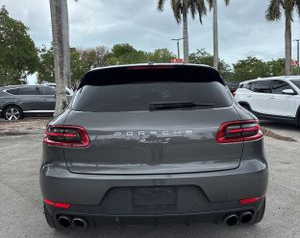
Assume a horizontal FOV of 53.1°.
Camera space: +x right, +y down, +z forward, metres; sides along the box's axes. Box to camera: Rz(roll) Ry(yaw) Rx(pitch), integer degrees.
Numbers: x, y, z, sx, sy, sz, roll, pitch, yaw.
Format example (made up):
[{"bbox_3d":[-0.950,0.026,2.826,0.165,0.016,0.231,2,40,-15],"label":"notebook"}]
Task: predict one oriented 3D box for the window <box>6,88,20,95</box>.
[{"bbox_3d":[-5.453,-1.099,12.050,0.560,0.310,0.120,-1,6,0],"label":"window"}]

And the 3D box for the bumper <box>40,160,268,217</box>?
[{"bbox_3d":[0.035,0.475,2.233,1.820,0.370,0.430,-1,6,0],"label":"bumper"}]

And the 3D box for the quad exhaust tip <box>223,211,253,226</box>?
[{"bbox_3d":[0.646,0.705,2.169,0.210,0.095,0.120,-1,6,0],"label":"quad exhaust tip"}]

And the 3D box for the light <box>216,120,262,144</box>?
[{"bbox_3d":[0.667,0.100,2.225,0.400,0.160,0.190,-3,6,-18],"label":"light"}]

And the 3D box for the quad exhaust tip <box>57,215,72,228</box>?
[{"bbox_3d":[-0.604,0.732,2.169,0.100,0.095,0.120,-1,6,0],"label":"quad exhaust tip"}]

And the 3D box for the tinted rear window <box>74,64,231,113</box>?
[{"bbox_3d":[0.015,-0.241,2.257,1.170,0.340,0.260,-1,6,0],"label":"tinted rear window"}]

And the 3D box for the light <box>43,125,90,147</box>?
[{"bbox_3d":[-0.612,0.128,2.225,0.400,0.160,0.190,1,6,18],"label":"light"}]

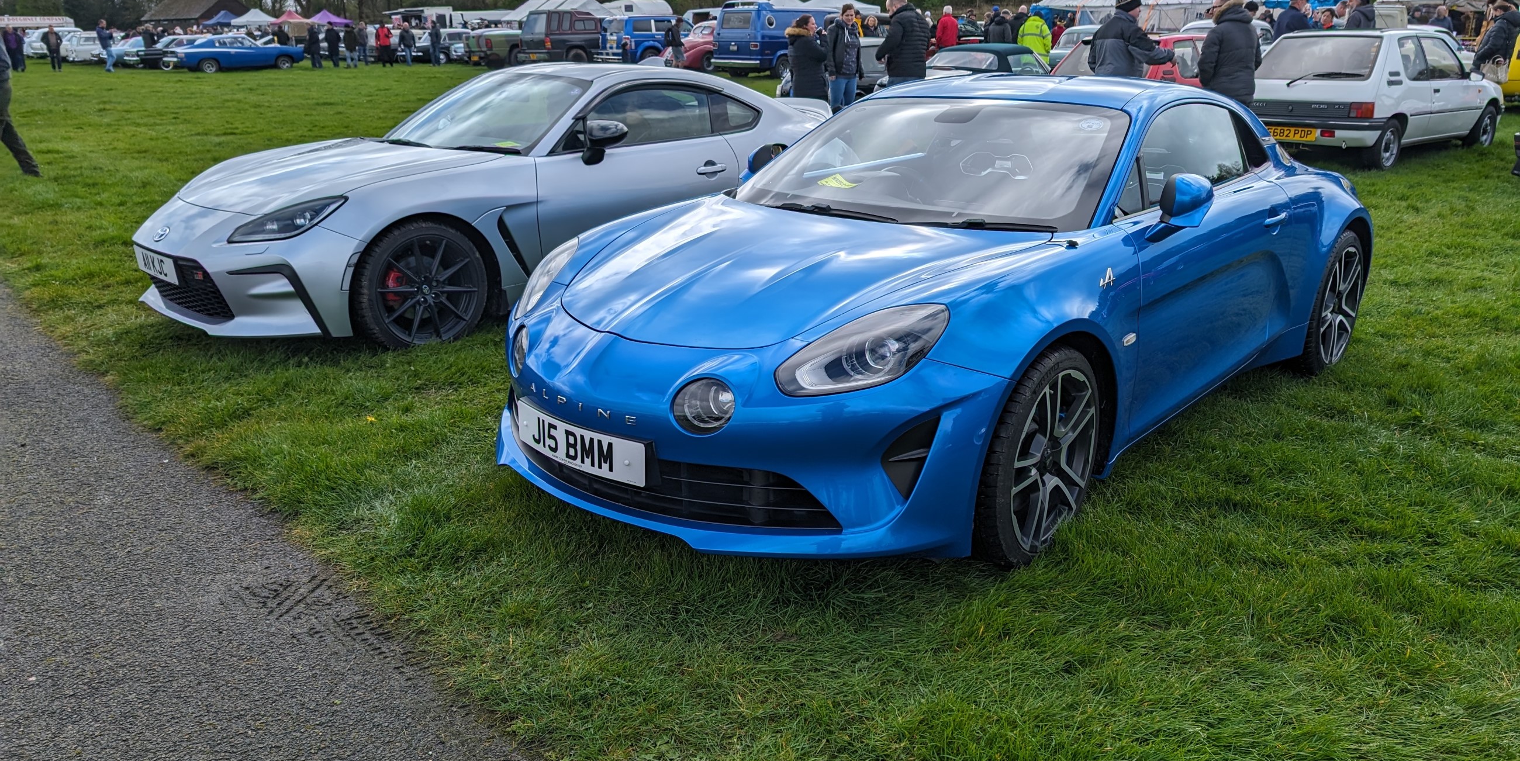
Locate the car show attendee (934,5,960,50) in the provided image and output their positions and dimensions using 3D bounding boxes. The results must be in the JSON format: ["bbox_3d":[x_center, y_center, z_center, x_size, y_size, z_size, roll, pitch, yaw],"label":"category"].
[{"bbox_3d":[4.033,-7.078,22.566,0.540,1.760,0.360,0,18,2],"label":"car show attendee"}]

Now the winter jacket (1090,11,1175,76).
[{"bbox_3d":[3.819,-3.397,10.860,0.580,0.780,0.620,-10,21,-25],"label":"winter jacket"}]

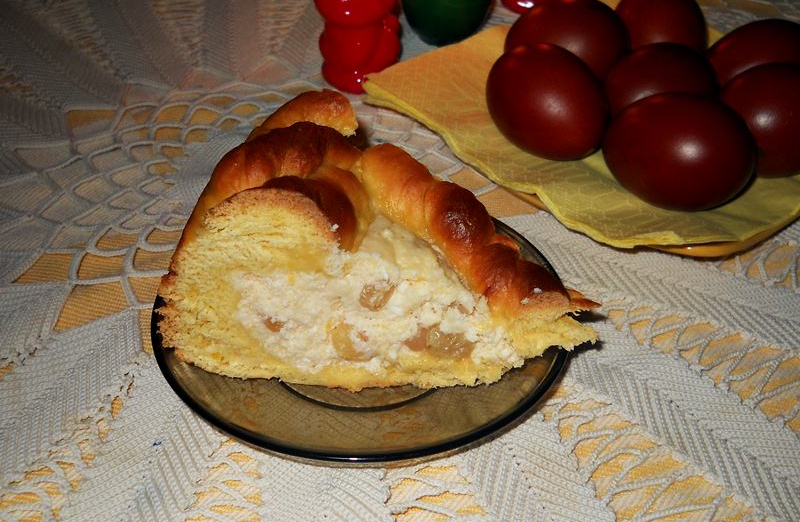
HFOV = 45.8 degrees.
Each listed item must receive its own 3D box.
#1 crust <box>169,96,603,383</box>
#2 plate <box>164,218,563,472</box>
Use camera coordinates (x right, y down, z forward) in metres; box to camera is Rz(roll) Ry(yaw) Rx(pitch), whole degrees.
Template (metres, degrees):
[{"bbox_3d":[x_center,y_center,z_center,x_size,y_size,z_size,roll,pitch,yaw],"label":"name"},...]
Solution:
[{"bbox_3d":[-0.005,-0.014,0.309,0.138,0.062,0.100,1,37,0],"label":"crust"},{"bbox_3d":[-0.012,0.020,0.315,0.135,0.019,0.135,0,37,0],"label":"plate"}]

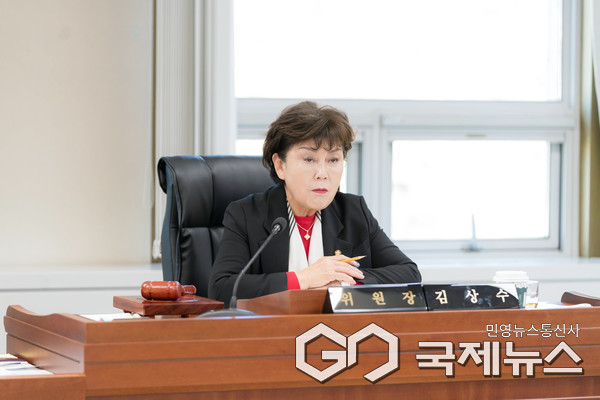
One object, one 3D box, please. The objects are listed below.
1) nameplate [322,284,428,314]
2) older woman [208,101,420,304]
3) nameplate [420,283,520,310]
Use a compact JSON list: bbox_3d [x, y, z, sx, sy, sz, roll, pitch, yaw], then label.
[{"bbox_3d":[0.168,0.220,5.570,0.224,0.054,0.066,-1,3,-21],"label":"nameplate"},{"bbox_3d":[0.015,0.380,6.000,0.520,1.220,0.700,-1,3,-23],"label":"older woman"},{"bbox_3d":[0.379,0.218,5.651,0.224,0.054,0.066,-1,3,-21],"label":"nameplate"}]

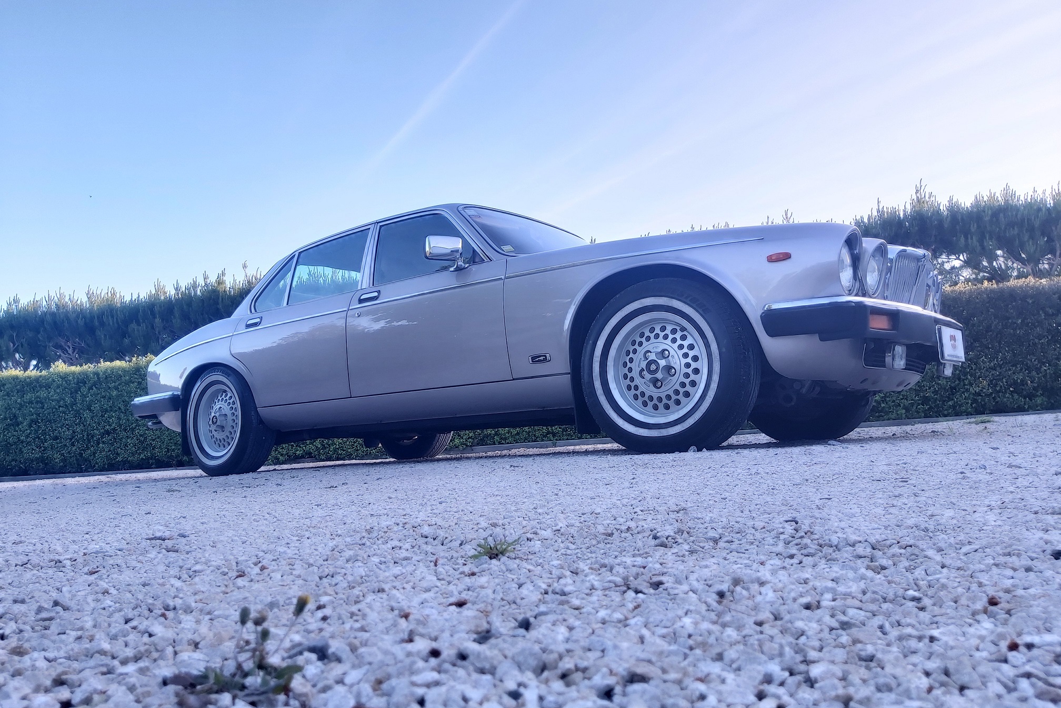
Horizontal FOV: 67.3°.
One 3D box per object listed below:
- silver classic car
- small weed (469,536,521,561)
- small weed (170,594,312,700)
[{"bbox_3d":[-0.326,-0.081,4.616,4.960,1.370,1.810,-8,-8,36],"label":"silver classic car"},{"bbox_3d":[-0.025,0.135,0.555,0.032,0.015,0.029,-4,-6,0],"label":"small weed"},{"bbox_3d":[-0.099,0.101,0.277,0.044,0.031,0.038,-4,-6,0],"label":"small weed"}]

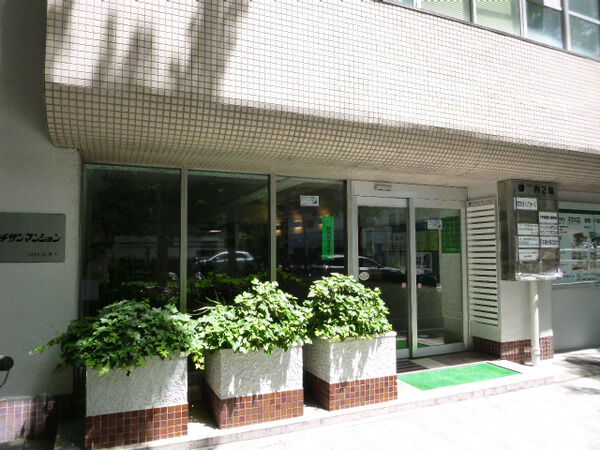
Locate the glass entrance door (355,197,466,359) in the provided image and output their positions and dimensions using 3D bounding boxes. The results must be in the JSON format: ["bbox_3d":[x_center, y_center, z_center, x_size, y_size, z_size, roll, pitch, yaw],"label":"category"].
[{"bbox_3d":[1.563,0.692,5.750,1.829,2.094,0.082,1,-4,-24],"label":"glass entrance door"}]

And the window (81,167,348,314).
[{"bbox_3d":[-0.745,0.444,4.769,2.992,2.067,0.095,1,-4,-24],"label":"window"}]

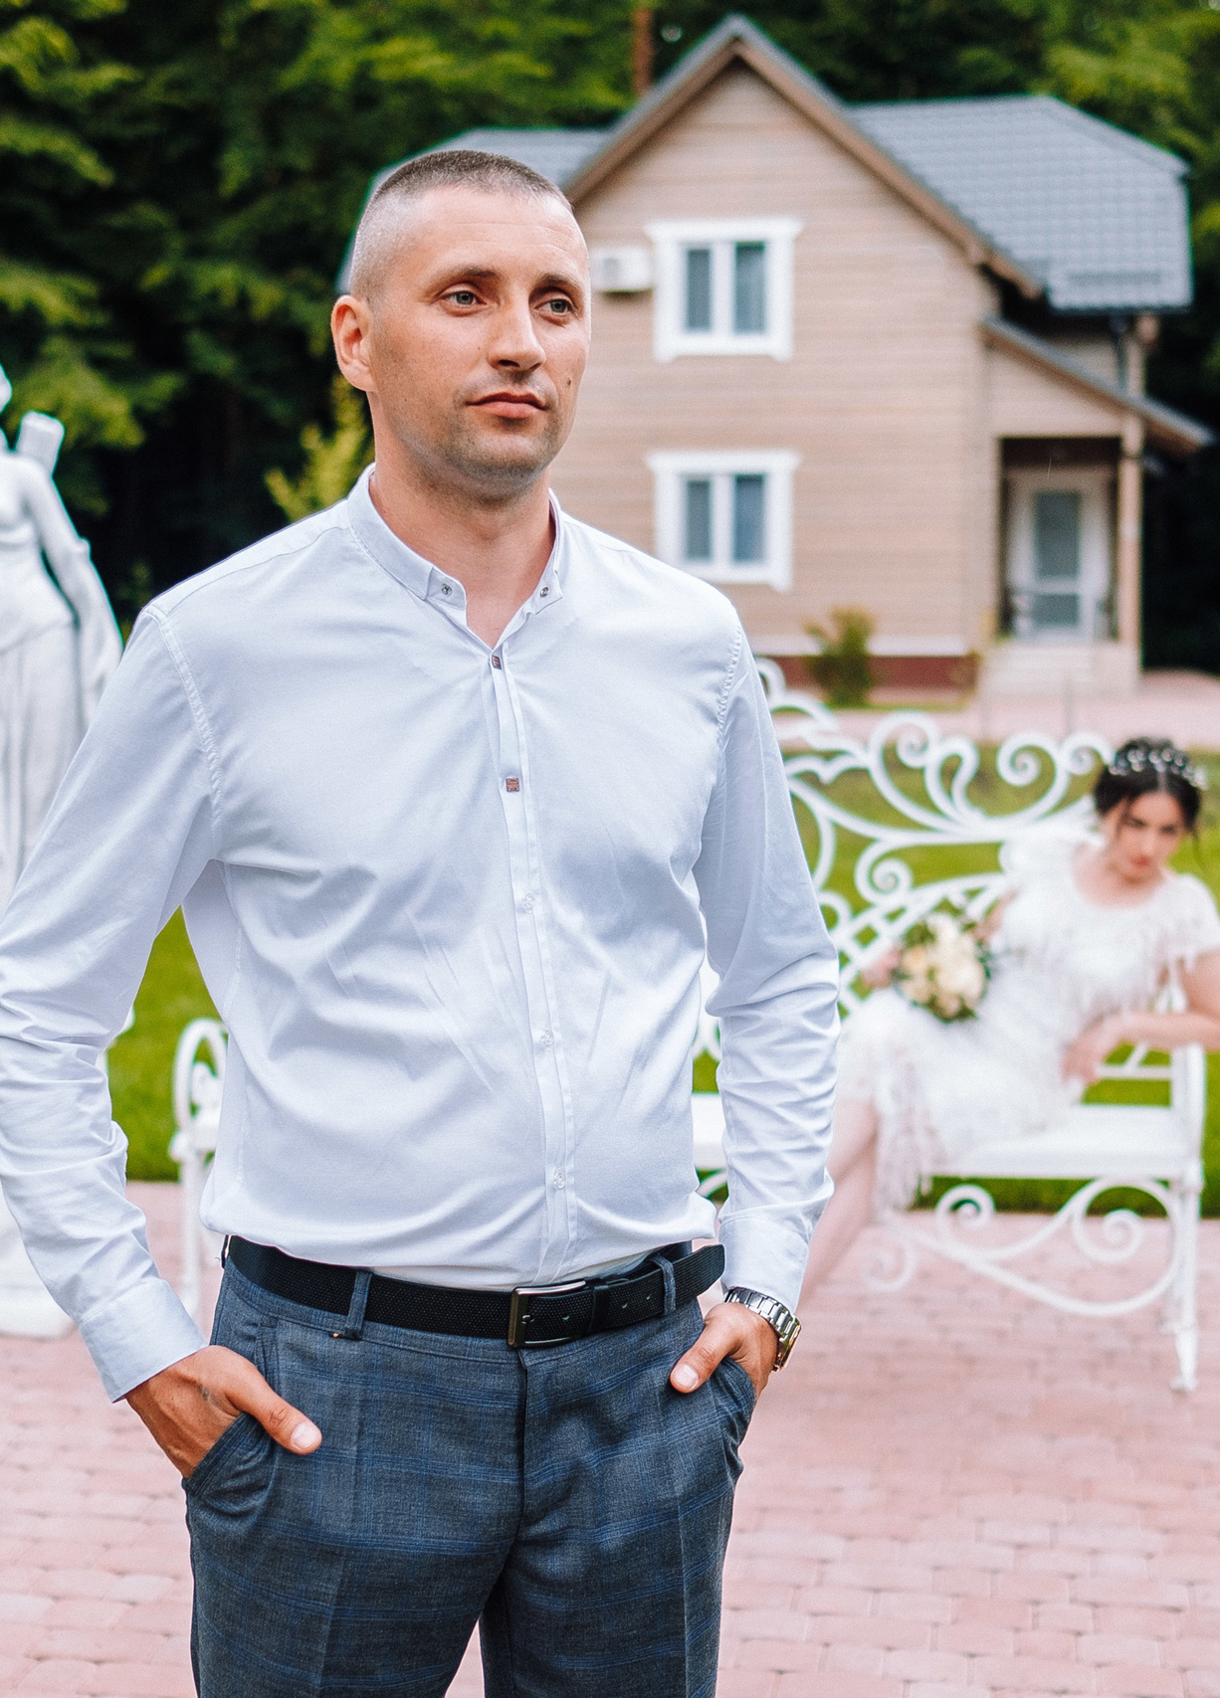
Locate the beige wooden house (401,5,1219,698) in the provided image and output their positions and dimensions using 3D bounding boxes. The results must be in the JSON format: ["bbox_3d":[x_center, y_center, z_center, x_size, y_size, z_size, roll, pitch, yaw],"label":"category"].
[{"bbox_3d":[2.303,-6.447,34.803,11.660,8.180,9.720,1,6,12],"label":"beige wooden house"}]

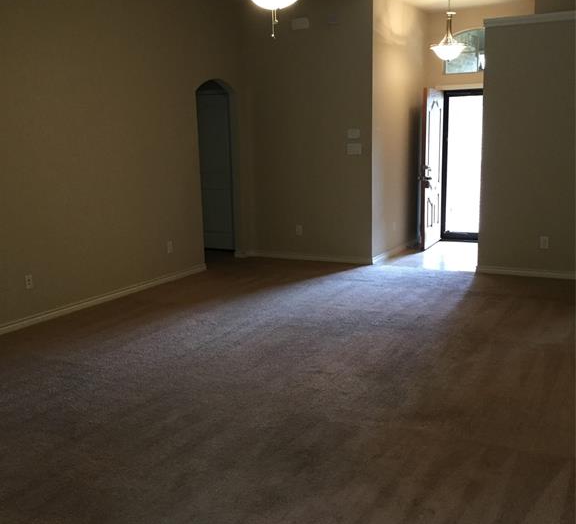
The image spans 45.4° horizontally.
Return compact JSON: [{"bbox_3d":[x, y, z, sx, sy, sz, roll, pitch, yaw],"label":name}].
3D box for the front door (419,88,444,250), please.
[{"bbox_3d":[1.912,-1.223,9.073,0.050,2.030,0.914,4,12,25],"label":"front door"}]

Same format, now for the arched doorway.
[{"bbox_3d":[-0.941,-1.152,9.029,0.660,2.030,0.045,5,12,29],"label":"arched doorway"}]

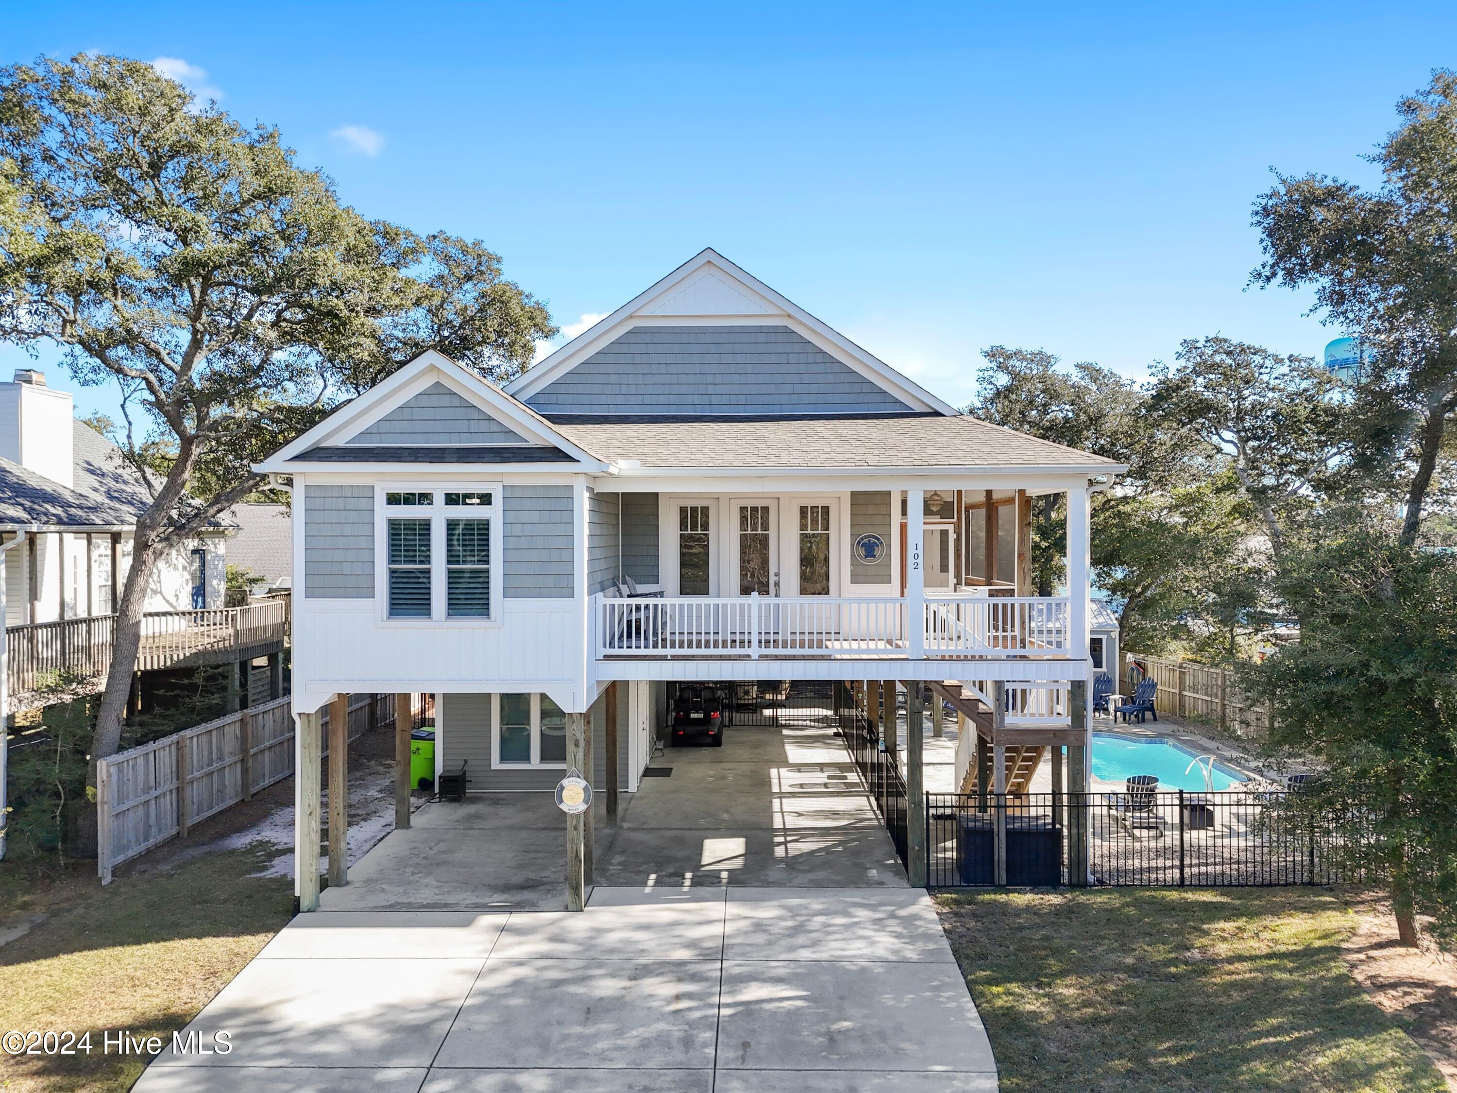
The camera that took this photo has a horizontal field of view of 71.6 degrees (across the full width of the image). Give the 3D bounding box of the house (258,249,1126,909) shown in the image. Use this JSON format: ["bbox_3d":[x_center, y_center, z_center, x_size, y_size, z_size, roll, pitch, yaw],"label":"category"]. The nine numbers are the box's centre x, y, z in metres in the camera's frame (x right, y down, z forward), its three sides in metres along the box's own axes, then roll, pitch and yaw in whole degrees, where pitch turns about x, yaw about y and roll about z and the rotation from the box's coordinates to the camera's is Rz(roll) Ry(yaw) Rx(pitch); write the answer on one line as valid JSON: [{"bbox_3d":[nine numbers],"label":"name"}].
[{"bbox_3d":[-0.243,-0.164,20.352,11.713,9.805,14.098,0,2,1],"label":"house"}]

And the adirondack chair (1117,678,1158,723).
[{"bbox_3d":[10.664,4.048,26.341,1.050,1.050,0.750,-1,2,-41],"label":"adirondack chair"}]

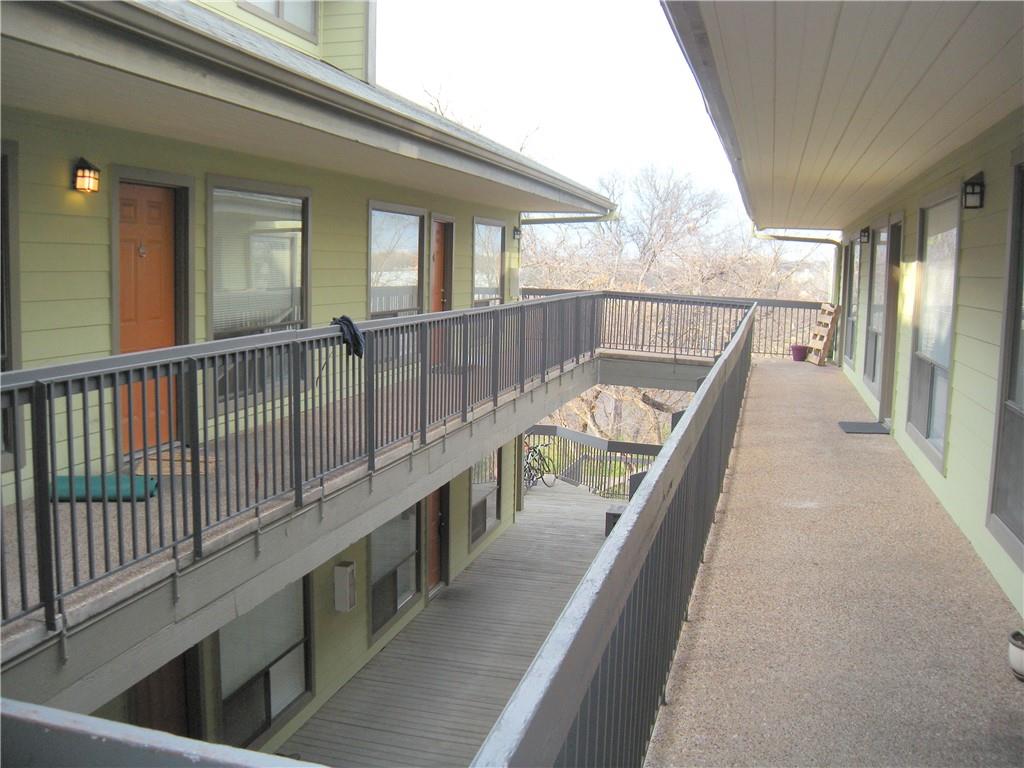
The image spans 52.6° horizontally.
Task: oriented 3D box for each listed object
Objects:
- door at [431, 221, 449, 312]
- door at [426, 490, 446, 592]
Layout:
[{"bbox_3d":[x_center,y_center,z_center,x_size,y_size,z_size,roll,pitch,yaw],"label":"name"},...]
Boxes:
[{"bbox_3d":[-1.109,-1.271,14.597,0.060,2.030,0.910,2,7,14],"label":"door"},{"bbox_3d":[-1.175,1.992,14.887,0.060,2.030,0.910,2,7,14],"label":"door"}]

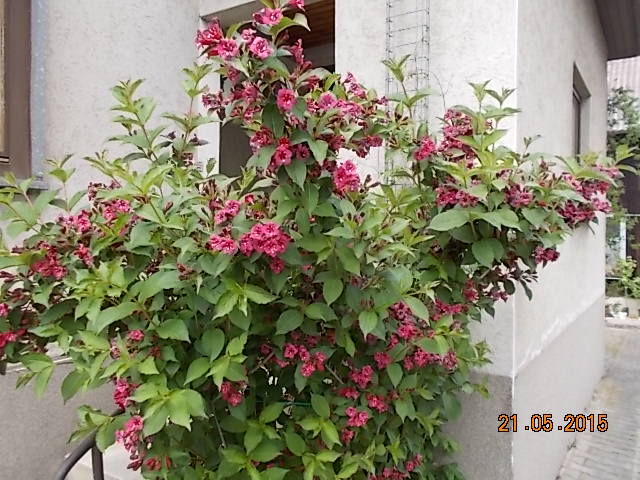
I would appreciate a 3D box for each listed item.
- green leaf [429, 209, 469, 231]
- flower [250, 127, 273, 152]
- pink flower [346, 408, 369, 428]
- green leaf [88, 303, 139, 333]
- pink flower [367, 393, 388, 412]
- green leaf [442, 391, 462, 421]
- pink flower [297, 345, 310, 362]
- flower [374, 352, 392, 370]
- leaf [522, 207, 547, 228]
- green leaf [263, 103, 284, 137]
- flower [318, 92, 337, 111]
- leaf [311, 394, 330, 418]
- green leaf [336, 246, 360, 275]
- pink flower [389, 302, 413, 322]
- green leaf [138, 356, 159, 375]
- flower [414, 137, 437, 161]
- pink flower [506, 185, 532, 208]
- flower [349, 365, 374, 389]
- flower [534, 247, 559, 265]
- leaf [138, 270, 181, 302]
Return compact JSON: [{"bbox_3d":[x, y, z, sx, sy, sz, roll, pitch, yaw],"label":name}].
[{"bbox_3d":[0.342,-0.053,1.480,0.118,0.058,0.018,-23,-41,-7],"label":"green leaf"},{"bbox_3d":[-0.155,-0.266,1.470,0.057,0.067,0.055,0,1,-6],"label":"flower"},{"bbox_3d":[0.101,0.483,1.500,0.057,0.051,0.045,0,0,2],"label":"pink flower"},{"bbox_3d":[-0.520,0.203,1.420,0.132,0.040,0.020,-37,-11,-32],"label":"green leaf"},{"bbox_3d":[0.150,0.425,1.450,0.055,0.050,0.044,0,0,3],"label":"pink flower"},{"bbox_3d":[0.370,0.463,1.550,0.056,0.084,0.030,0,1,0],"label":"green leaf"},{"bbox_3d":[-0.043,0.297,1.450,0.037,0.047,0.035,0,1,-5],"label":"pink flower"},{"bbox_3d":[0.183,0.350,1.600,0.050,0.050,0.045,0,1,7],"label":"flower"},{"bbox_3d":[0.549,-0.058,1.420,0.058,0.053,0.045,0,0,11],"label":"leaf"},{"bbox_3d":[-0.122,-0.315,1.450,0.055,0.084,0.030,0,0,-2],"label":"green leaf"},{"bbox_3d":[0.020,-0.362,1.450,0.045,0.045,0.042,0,0,0],"label":"flower"},{"bbox_3d":[-0.007,0.471,1.570,0.042,0.077,0.020,-22,-33,-15],"label":"leaf"},{"bbox_3d":[0.080,0.060,1.550,0.064,0.076,0.035,0,0,3],"label":"green leaf"},{"bbox_3d":[0.215,0.193,1.480,0.061,0.051,0.047,0,0,4],"label":"pink flower"},{"bbox_3d":[-0.424,0.310,1.370,0.047,0.042,0.035,0,0,-9],"label":"green leaf"},{"bbox_3d":[0.295,-0.256,1.550,0.061,0.067,0.050,0,-4,16],"label":"flower"},{"bbox_3d":[0.557,-0.122,1.550,0.073,0.067,0.055,0,-9,10],"label":"pink flower"},{"bbox_3d":[0.114,0.374,1.520,0.068,0.062,0.050,0,0,2],"label":"flower"},{"bbox_3d":[0.614,0.042,1.500,0.068,0.049,0.045,0,1,-20],"label":"flower"},{"bbox_3d":[-0.385,0.112,1.330,0.096,0.073,0.060,0,0,-4],"label":"leaf"}]

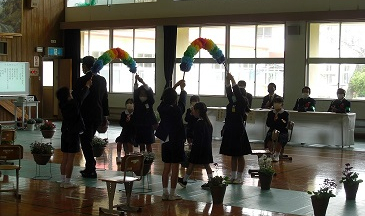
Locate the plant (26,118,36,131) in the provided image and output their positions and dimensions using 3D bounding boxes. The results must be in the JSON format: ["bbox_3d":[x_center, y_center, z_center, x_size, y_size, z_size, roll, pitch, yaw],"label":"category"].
[{"bbox_3d":[-3.754,0.408,17.859,0.220,0.320,0.220,3,3,35],"label":"plant"}]

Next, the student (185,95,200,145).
[{"bbox_3d":[0.170,0.339,12.225,0.400,1.110,0.580,3,3,35],"label":"student"}]

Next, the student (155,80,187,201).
[{"bbox_3d":[-0.121,0.369,8.501,0.380,1.400,0.360,3,3,35],"label":"student"}]

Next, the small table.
[{"bbox_3d":[-4.129,0.165,18.945,0.420,0.690,0.600,3,3,35],"label":"small table"}]

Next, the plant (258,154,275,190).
[{"bbox_3d":[1.094,0.821,9.303,0.210,0.455,0.210,1,3,0],"label":"plant"}]

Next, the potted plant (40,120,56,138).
[{"bbox_3d":[-2.627,0.426,14.070,0.290,0.350,0.290,1,3,0],"label":"potted plant"}]

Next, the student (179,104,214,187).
[{"bbox_3d":[0.185,0.480,9.413,0.440,1.100,0.340,2,3,18],"label":"student"}]

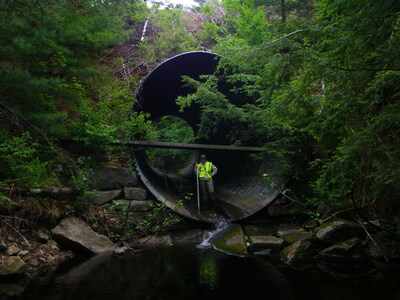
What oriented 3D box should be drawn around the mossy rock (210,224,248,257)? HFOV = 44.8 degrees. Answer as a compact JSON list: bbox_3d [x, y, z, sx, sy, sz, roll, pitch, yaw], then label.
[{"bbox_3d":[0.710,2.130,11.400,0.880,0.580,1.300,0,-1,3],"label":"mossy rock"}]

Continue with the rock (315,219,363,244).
[{"bbox_3d":[3.190,1.860,11.150,1.150,0.560,0.850,0,-1,11],"label":"rock"}]

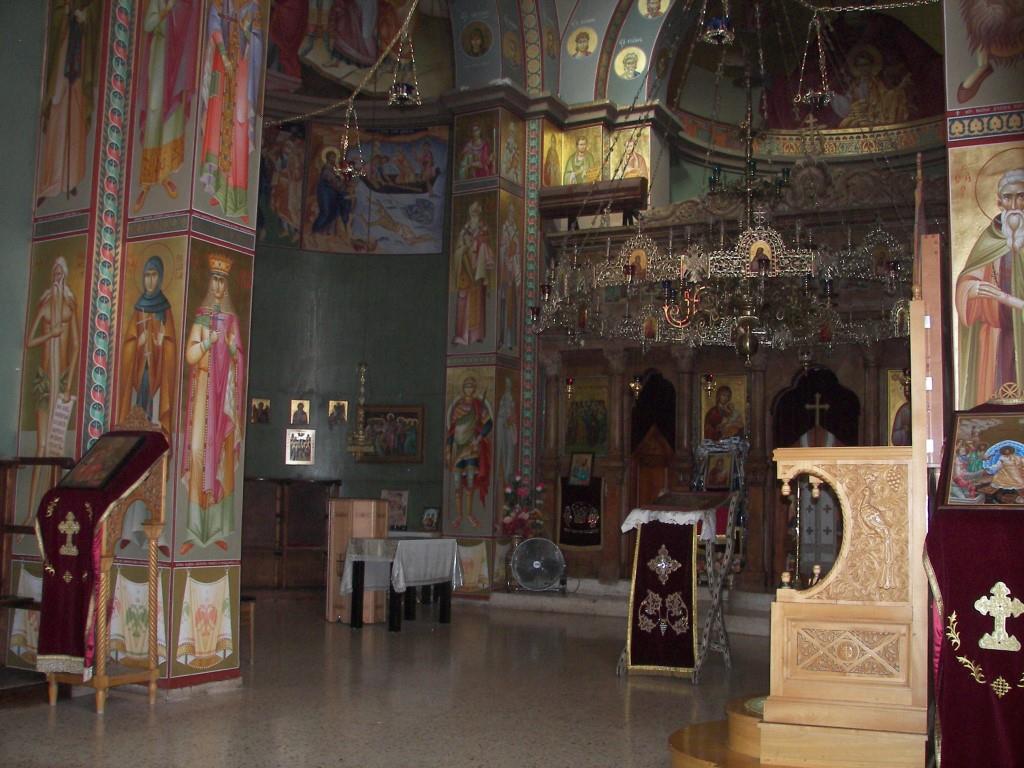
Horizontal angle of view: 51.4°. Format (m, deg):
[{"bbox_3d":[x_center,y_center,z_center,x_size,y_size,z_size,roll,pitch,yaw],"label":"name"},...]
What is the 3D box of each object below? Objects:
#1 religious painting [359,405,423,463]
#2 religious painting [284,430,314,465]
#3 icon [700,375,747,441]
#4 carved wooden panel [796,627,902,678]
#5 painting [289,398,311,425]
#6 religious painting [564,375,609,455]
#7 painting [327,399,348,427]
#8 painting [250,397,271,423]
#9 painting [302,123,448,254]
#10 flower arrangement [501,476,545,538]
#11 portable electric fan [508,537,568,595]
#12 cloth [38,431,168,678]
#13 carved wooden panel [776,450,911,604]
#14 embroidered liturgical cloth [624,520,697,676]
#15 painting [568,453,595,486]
[{"bbox_3d":[-1.540,0.634,13.500,0.840,0.740,0.040,0,-6,8],"label":"religious painting"},{"bbox_3d":[-2.651,0.792,13.350,0.370,0.450,0.025,3,-7,-20],"label":"religious painting"},{"bbox_3d":[2.085,0.299,10.450,0.455,0.800,0.040,-2,-7,27],"label":"icon"},{"bbox_3d":[1.284,1.021,4.057,0.390,0.180,0.030,-1,-6,20],"label":"carved wooden panel"},{"bbox_3d":[-2.308,0.305,11.602,0.210,0.280,0.025,4,-6,-25],"label":"painting"},{"bbox_3d":[0.787,0.334,11.100,0.500,0.840,0.040,-2,-7,27],"label":"religious painting"},{"bbox_3d":[-1.915,0.314,11.719,0.210,0.280,0.025,3,-6,-14],"label":"painting"},{"bbox_3d":[-3.088,0.326,13.100,0.240,0.305,0.025,4,-7,-28],"label":"painting"},{"bbox_3d":[-1.533,-2.184,11.958,1.620,1.420,0.160,1,-5,0],"label":"painting"},{"bbox_3d":[0.110,1.283,11.150,0.470,0.670,0.420,1,-6,0],"label":"flower arrangement"},{"bbox_3d":[0.244,1.734,10.176,0.540,0.560,0.200,1,-5,5],"label":"portable electric fan"},{"bbox_3d":[-2.133,0.858,5.528,0.440,1.270,0.460,-2,-6,28],"label":"cloth"},{"bbox_3d":[1.272,0.548,4.080,0.480,0.580,0.060,-2,-7,22],"label":"carved wooden panel"},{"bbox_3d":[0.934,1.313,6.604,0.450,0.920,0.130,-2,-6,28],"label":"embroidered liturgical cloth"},{"bbox_3d":[0.687,0.845,10.528,0.270,0.340,0.030,-2,-18,28],"label":"painting"}]

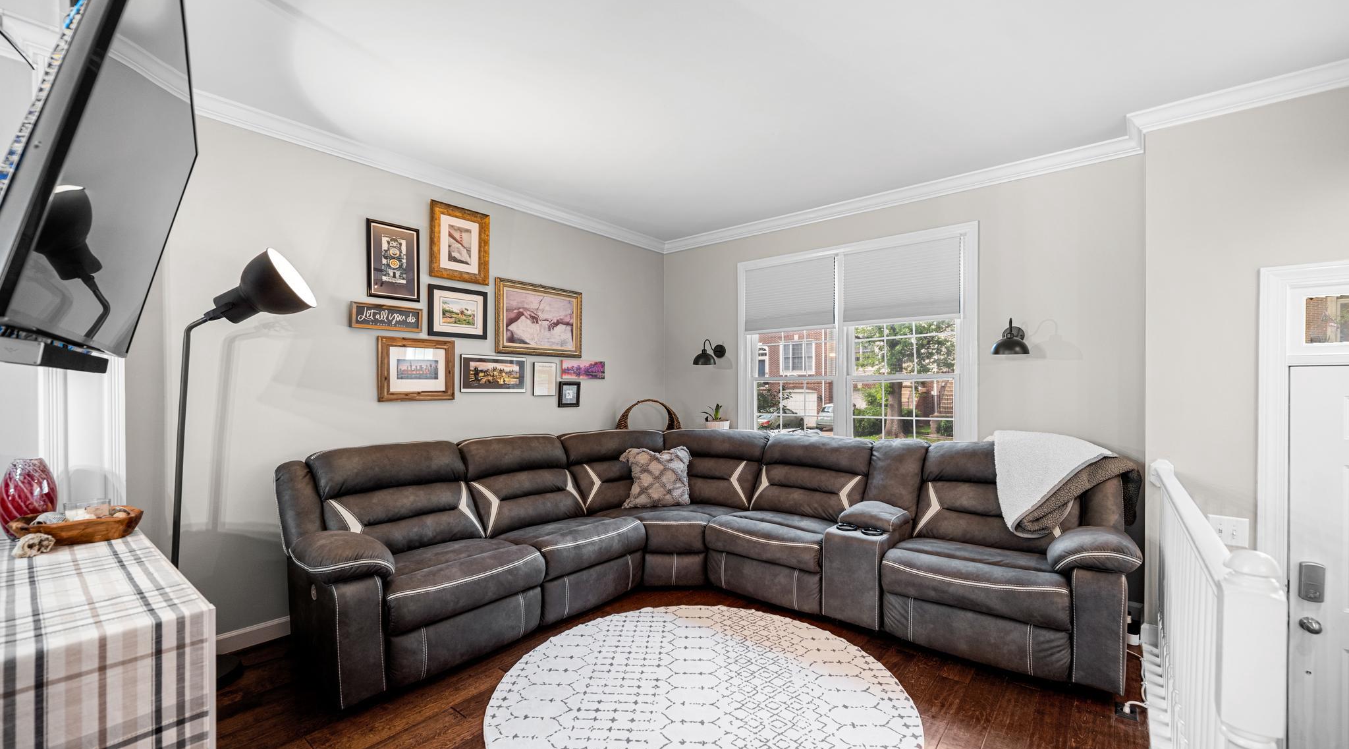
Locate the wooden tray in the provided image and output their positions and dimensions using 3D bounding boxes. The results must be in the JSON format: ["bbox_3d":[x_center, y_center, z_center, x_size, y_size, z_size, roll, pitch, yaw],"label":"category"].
[{"bbox_3d":[-2.388,0.618,2.104,0.368,0.080,0.220,1,-1,-38],"label":"wooden tray"}]

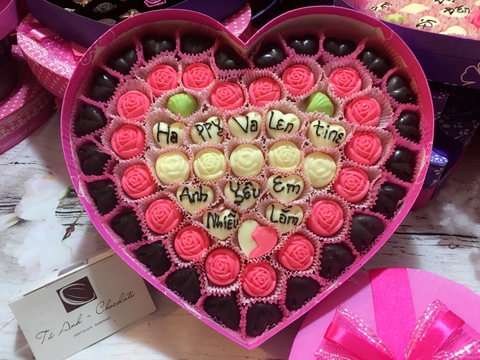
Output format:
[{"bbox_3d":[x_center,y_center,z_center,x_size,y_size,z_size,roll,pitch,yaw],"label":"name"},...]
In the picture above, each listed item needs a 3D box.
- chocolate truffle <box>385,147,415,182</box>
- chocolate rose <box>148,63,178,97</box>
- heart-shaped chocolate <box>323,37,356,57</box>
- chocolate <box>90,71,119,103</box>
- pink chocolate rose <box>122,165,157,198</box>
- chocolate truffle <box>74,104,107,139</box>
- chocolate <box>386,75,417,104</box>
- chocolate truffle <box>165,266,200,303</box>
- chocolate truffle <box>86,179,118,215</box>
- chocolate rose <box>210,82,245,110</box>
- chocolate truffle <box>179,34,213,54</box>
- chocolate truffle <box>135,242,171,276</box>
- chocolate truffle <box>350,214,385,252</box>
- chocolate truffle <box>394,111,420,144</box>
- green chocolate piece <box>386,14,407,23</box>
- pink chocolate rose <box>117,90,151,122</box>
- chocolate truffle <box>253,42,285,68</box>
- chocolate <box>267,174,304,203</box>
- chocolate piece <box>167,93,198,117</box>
[{"bbox_3d":[0.126,-0.012,0.318,0.026,0.015,0.028,2,78,3],"label":"chocolate truffle"},{"bbox_3d":[-0.068,-0.087,0.352,0.028,0.016,0.028,0,77,3],"label":"chocolate rose"},{"bbox_3d":[0.084,-0.110,0.342,0.028,0.015,0.026,6,78,4],"label":"heart-shaped chocolate"},{"bbox_3d":[-0.121,-0.085,0.361,0.027,0.016,0.029,24,79,6],"label":"chocolate"},{"bbox_3d":[-0.084,0.001,0.332,0.028,0.016,0.028,0,77,3],"label":"pink chocolate rose"},{"bbox_3d":[-0.129,-0.050,0.346,0.025,0.015,0.028,21,79,7],"label":"chocolate truffle"},{"bbox_3d":[0.132,-0.074,0.332,0.026,0.015,0.028,-19,77,-1],"label":"chocolate"},{"bbox_3d":[-0.044,0.082,0.311,0.028,0.015,0.025,33,80,10],"label":"chocolate truffle"},{"bbox_3d":[-0.116,0.015,0.340,0.028,0.016,0.028,0,78,1],"label":"chocolate truffle"},{"bbox_3d":[-0.011,-0.073,0.358,0.029,0.017,0.029,0,78,1],"label":"chocolate rose"},{"bbox_3d":[-0.038,-0.120,0.358,0.028,0.015,0.025,0,77,3],"label":"chocolate truffle"},{"bbox_3d":[-0.068,0.060,0.312,0.028,0.015,0.026,41,83,10],"label":"chocolate truffle"},{"bbox_3d":[0.097,0.041,0.308,0.026,0.015,0.028,44,83,11],"label":"chocolate truffle"},{"bbox_3d":[0.134,-0.043,0.325,0.026,0.015,0.028,2,78,3],"label":"chocolate truffle"},{"bbox_3d":[0.163,-0.167,0.420,0.025,0.017,0.025,0,43,0],"label":"green chocolate piece"},{"bbox_3d":[-0.092,-0.064,0.347,0.028,0.016,0.028,0,77,3],"label":"pink chocolate rose"},{"bbox_3d":[0.027,-0.112,0.366,0.028,0.016,0.028,0,78,1],"label":"chocolate truffle"},{"bbox_3d":[0.037,0.007,0.325,0.030,0.015,0.025,0,77,3],"label":"chocolate"},{"bbox_3d":[-0.048,-0.062,0.338,0.026,0.015,0.025,0,78,3],"label":"chocolate piece"}]

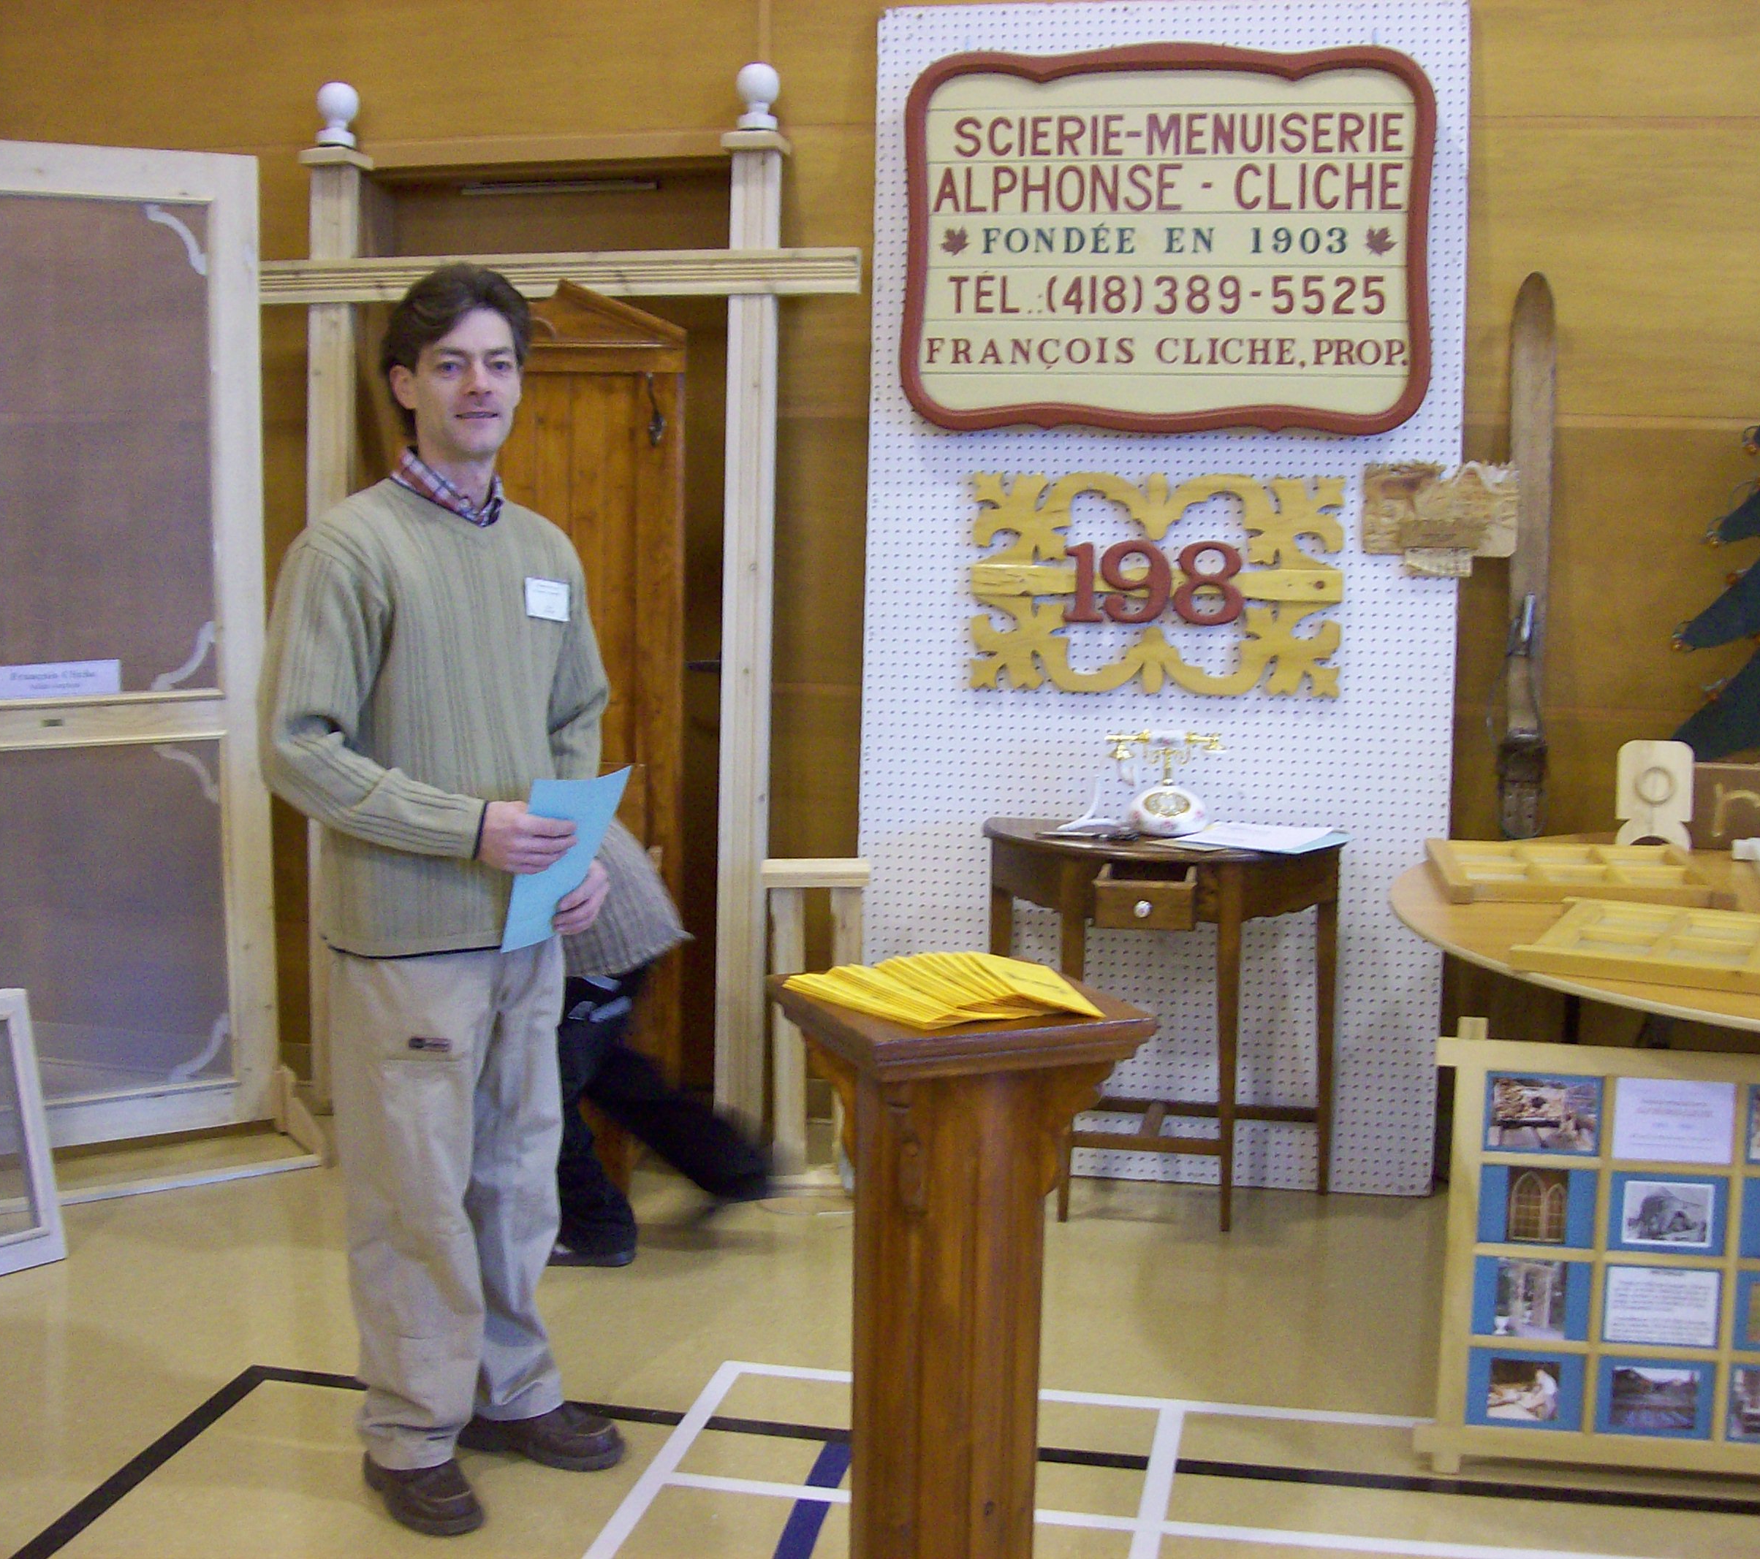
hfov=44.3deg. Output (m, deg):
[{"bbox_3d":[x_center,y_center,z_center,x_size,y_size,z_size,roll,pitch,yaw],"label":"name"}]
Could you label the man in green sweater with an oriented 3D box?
[{"bbox_3d":[-0.573,0.151,2.941,0.403,1.704,0.514,7,9,44],"label":"man in green sweater"}]

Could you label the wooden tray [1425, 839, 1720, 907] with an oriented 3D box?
[{"bbox_3d":[1.249,0.171,3.854,0.479,0.037,0.534,1,7,5],"label":"wooden tray"}]

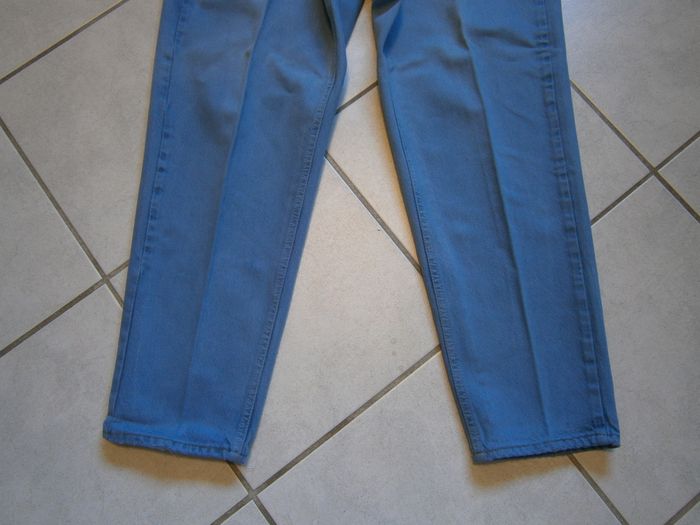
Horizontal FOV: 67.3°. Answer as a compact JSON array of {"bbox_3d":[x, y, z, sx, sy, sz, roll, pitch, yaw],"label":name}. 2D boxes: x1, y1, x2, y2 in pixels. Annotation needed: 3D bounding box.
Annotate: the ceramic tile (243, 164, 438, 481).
[{"bbox_3d":[-0.095,0.056,0.755,0.358,0.010,0.358,-37,81,-6],"label":"ceramic tile"}]

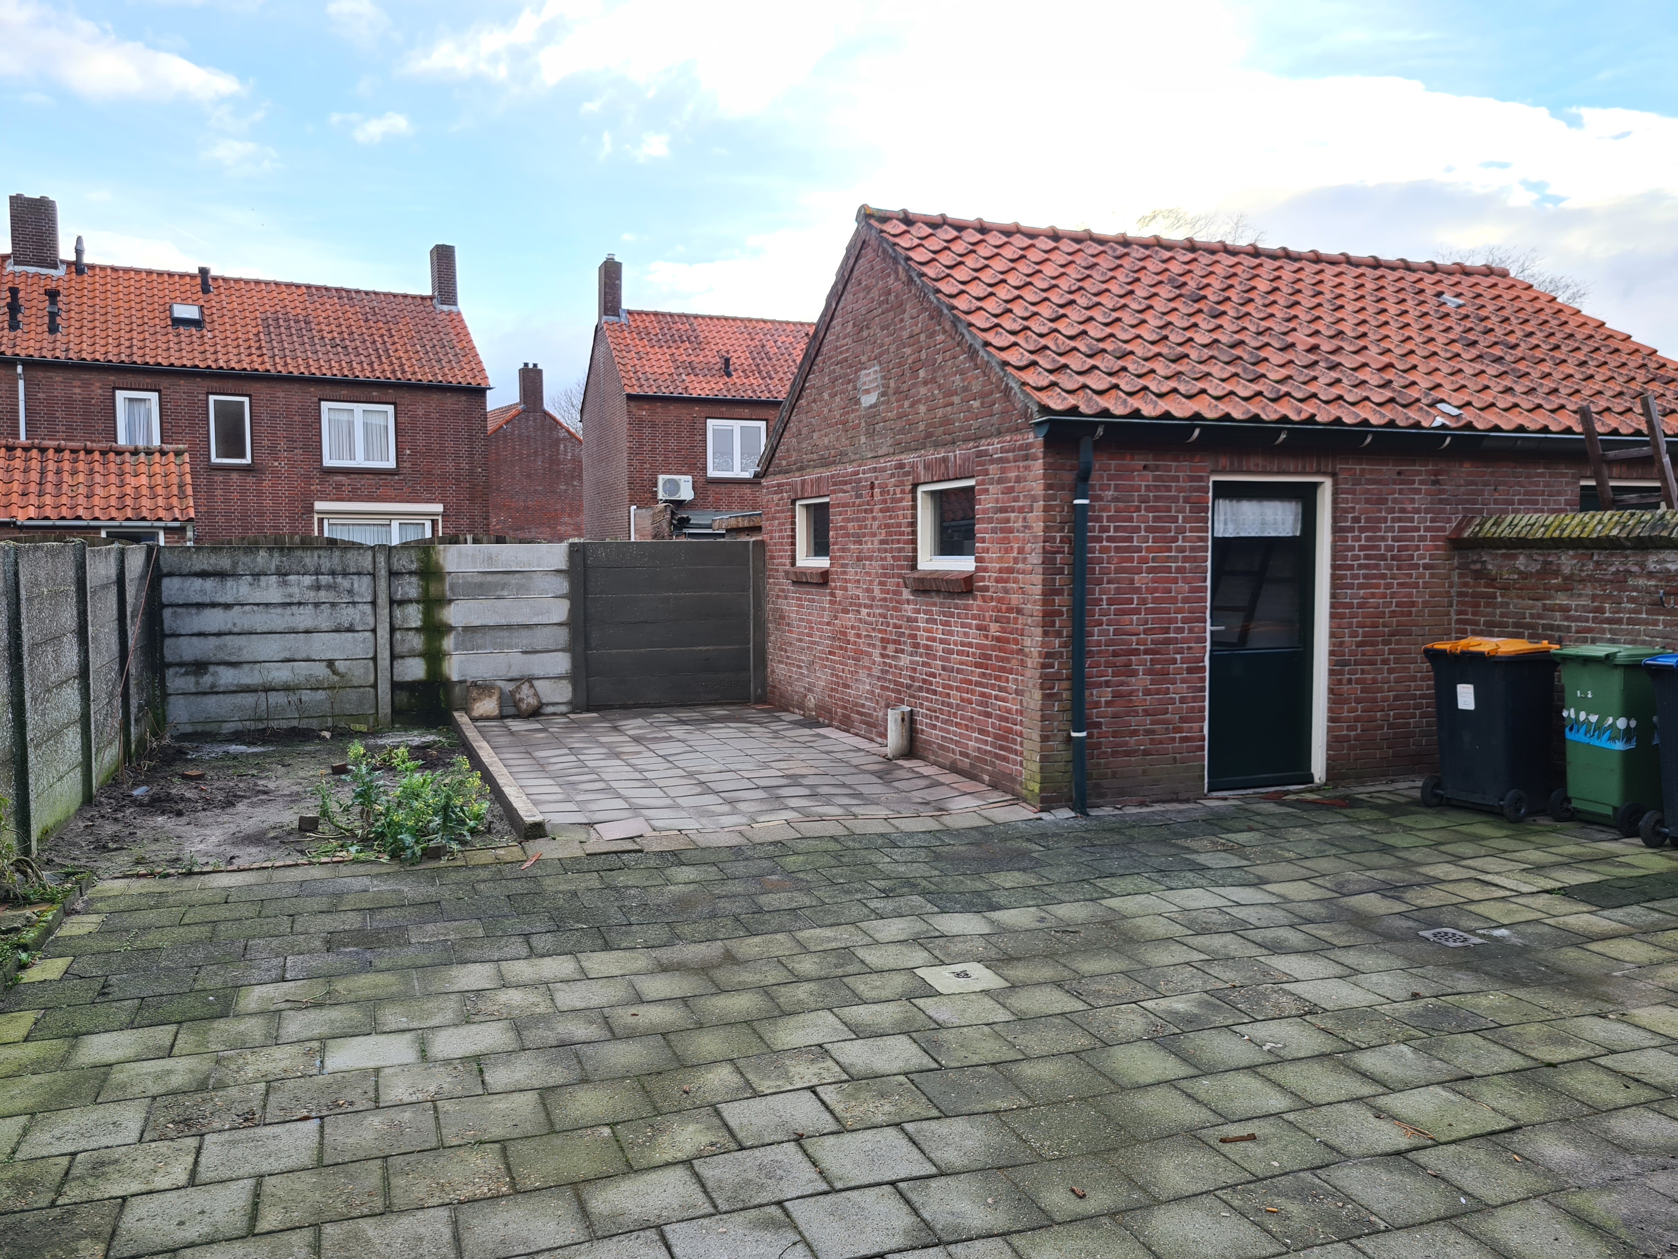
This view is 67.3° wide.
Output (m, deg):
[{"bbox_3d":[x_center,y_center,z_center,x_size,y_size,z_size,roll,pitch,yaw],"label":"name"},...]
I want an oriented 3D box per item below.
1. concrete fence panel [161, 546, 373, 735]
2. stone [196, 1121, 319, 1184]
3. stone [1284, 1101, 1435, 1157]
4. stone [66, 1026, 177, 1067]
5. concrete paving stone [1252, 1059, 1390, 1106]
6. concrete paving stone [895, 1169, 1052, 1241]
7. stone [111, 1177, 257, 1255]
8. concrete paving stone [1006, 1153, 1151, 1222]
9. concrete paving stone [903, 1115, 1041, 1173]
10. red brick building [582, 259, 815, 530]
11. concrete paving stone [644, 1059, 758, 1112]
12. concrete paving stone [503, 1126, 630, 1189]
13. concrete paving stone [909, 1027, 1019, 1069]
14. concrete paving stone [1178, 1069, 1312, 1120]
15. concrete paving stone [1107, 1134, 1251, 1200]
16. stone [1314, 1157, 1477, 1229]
[{"bbox_3d":[-5.130,0.085,11.400,1.790,1.720,0.050,-1,3,-20],"label":"concrete fence panel"},{"bbox_3d":[-1.581,1.452,3.454,0.300,0.050,0.300,-1,4,-20],"label":"stone"},{"bbox_3d":[1.478,1.450,3.595,0.300,0.050,0.300,-1,4,-20],"label":"stone"},{"bbox_3d":[-2.456,1.458,4.330,0.300,0.050,0.300,-2,4,-21],"label":"stone"},{"bbox_3d":[1.518,1.435,3.954,0.300,0.050,0.300,-1,4,-19],"label":"concrete paving stone"},{"bbox_3d":[0.346,1.525,3.293,0.300,0.050,0.300,-1,4,-18],"label":"concrete paving stone"},{"bbox_3d":[-1.600,1.468,3.102,0.300,0.050,0.300,-1,4,-21],"label":"stone"},{"bbox_3d":[0.623,1.470,3.276,0.300,0.050,0.300,-1,4,-18],"label":"concrete paving stone"},{"bbox_3d":[0.367,1.453,3.505,0.300,0.050,0.300,-1,4,-20],"label":"concrete paving stone"},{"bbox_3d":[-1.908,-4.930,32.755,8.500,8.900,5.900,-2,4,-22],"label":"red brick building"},{"bbox_3d":[-0.430,1.414,3.840,0.300,0.050,0.300,0,4,-20],"label":"concrete paving stone"},{"bbox_3d":[-0.738,1.454,3.419,0.300,0.050,0.300,-1,4,-21],"label":"concrete paving stone"},{"bbox_3d":[0.427,1.406,4.178,0.300,0.050,0.300,0,3,-18],"label":"concrete paving stone"},{"bbox_3d":[1.230,1.440,3.844,0.300,0.050,0.300,-1,4,-19],"label":"concrete paving stone"},{"bbox_3d":[0.936,1.511,3.493,0.300,0.050,0.300,-1,4,-20],"label":"concrete paving stone"},{"bbox_3d":[1.493,1.519,3.365,0.300,0.050,0.300,-1,4,-20],"label":"stone"}]

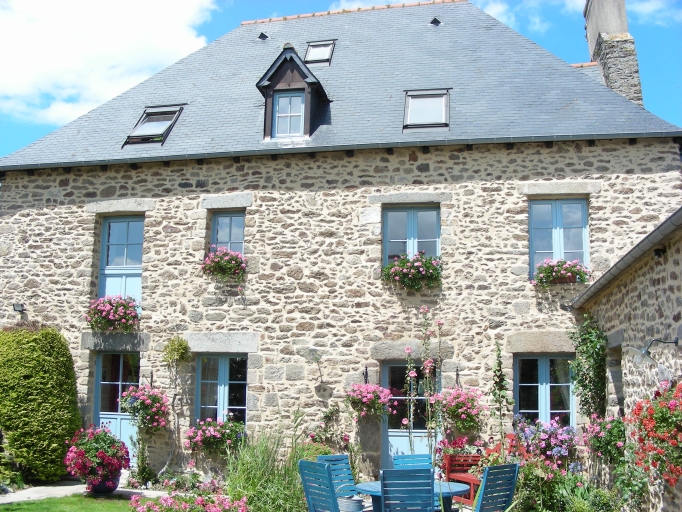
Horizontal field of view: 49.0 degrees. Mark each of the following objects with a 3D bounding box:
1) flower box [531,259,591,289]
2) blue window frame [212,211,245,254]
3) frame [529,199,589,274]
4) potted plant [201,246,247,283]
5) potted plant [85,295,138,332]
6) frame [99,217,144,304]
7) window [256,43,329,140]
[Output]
[{"bbox_3d":[3.526,0.280,12.016,0.910,0.485,0.380,-1,-9,12],"label":"flower box"},{"bbox_3d":[-2.057,-0.268,13.653,0.647,1.147,0.140,-1,-9,12],"label":"blue window frame"},{"bbox_3d":[3.589,-0.265,12.344,0.951,1.345,0.140,-1,-9,12],"label":"frame"},{"bbox_3d":[-2.087,0.150,13.286,0.796,0.645,0.420,-1,-9,12],"label":"potted plant"},{"bbox_3d":[-4.150,1.042,13.588,0.996,0.690,0.420,-1,-9,12],"label":"potted plant"},{"bbox_3d":[-4.119,0.173,14.045,0.944,1.848,0.140,-1,-9,12],"label":"frame"},{"bbox_3d":[-0.850,-2.896,13.997,1.140,1.770,1.350,-1,-9,12],"label":"window"}]

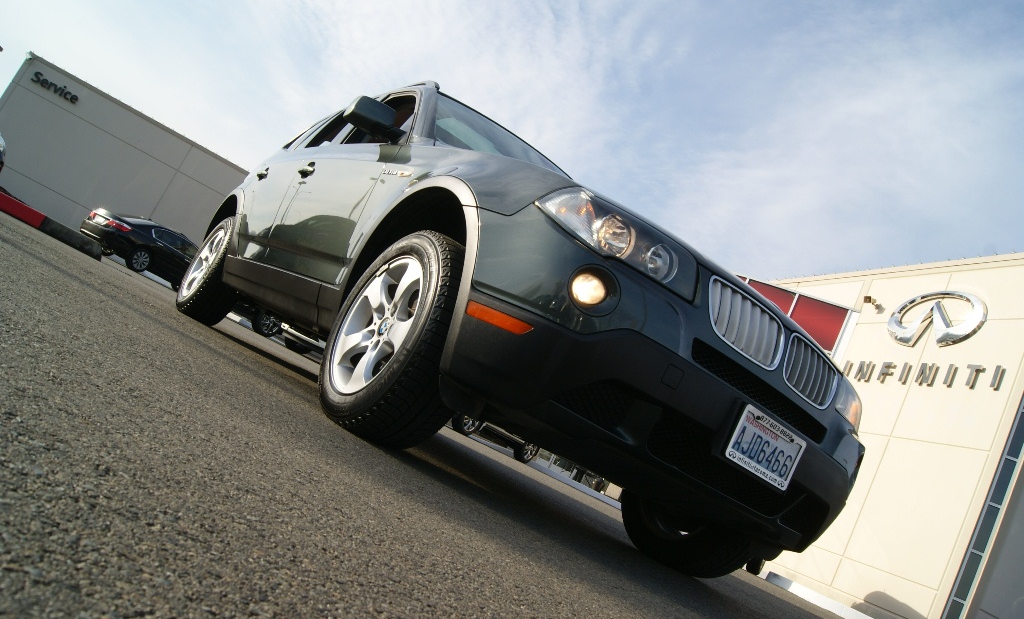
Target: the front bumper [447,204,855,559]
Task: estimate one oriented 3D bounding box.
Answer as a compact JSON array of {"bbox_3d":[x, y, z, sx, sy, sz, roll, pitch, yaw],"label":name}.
[{"bbox_3d":[0.597,0.354,2.337,1.840,0.570,0.500,31,-10,-31],"label":"front bumper"}]

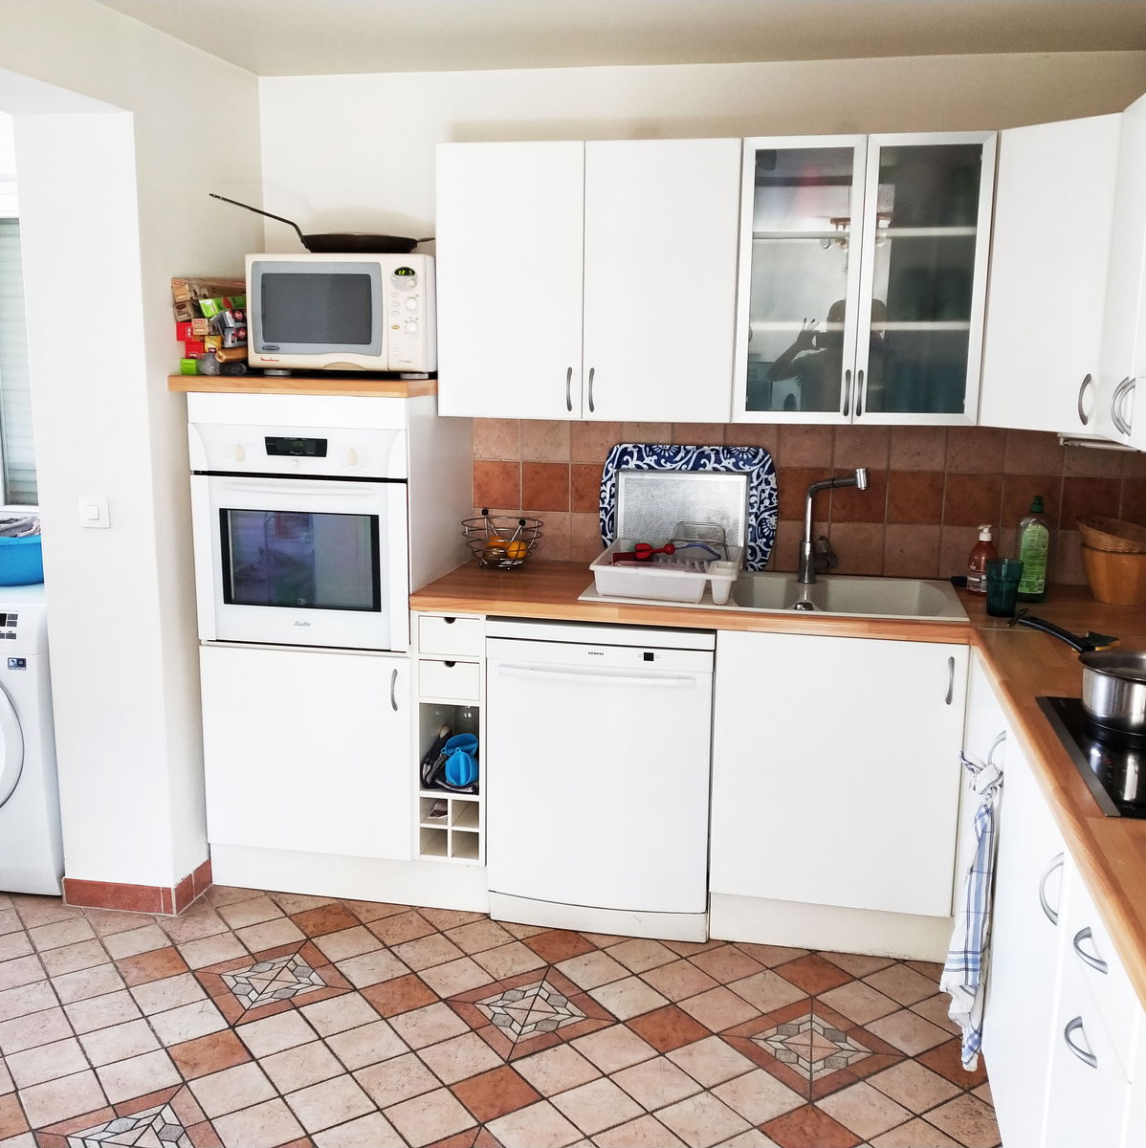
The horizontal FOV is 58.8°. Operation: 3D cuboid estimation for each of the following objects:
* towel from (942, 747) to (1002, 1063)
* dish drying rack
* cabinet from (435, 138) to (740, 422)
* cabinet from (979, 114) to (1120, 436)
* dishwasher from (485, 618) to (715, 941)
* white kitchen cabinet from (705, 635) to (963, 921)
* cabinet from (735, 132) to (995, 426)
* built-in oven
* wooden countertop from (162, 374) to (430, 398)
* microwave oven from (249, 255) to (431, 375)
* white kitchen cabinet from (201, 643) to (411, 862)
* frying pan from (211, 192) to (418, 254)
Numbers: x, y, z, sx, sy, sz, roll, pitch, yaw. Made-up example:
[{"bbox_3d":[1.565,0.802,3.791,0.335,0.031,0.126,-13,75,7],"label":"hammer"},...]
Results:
[{"bbox_3d":[0.785,0.661,2.018,0.085,0.630,0.140,3,11,14],"label":"towel"},{"bbox_3d":[0.269,-0.027,2.789,0.385,0.120,0.450,4,11,15],"label":"dish drying rack"},{"bbox_3d":[0.062,-0.792,2.840,0.800,0.700,0.380,3,11,10],"label":"cabinet"},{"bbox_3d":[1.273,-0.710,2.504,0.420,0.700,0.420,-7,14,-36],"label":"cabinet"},{"bbox_3d":[0.133,0.509,3.001,0.610,0.867,0.580,3,11,14],"label":"dishwasher"},{"bbox_3d":[0.722,0.458,2.825,0.610,0.710,0.580,3,11,14],"label":"white kitchen cabinet"},{"bbox_3d":[0.751,-0.759,2.722,0.600,0.700,0.380,3,11,10],"label":"cabinet"},{"bbox_3d":[-0.673,-0.143,3.031,0.625,0.610,0.550,3,11,14],"label":"built-in oven"},{"bbox_3d":[-0.681,-0.537,2.900,0.650,0.040,0.615,3,11,10],"label":"wooden countertop"},{"bbox_3d":[-0.600,-0.712,2.861,0.490,0.315,0.380,3,11,10],"label":"microwave oven"},{"bbox_3d":[-0.671,0.453,3.169,0.630,0.585,0.580,3,11,14],"label":"white kitchen cabinet"},{"bbox_3d":[-0.699,-0.959,2.794,0.540,0.145,0.320,1,11,2],"label":"frying pan"}]

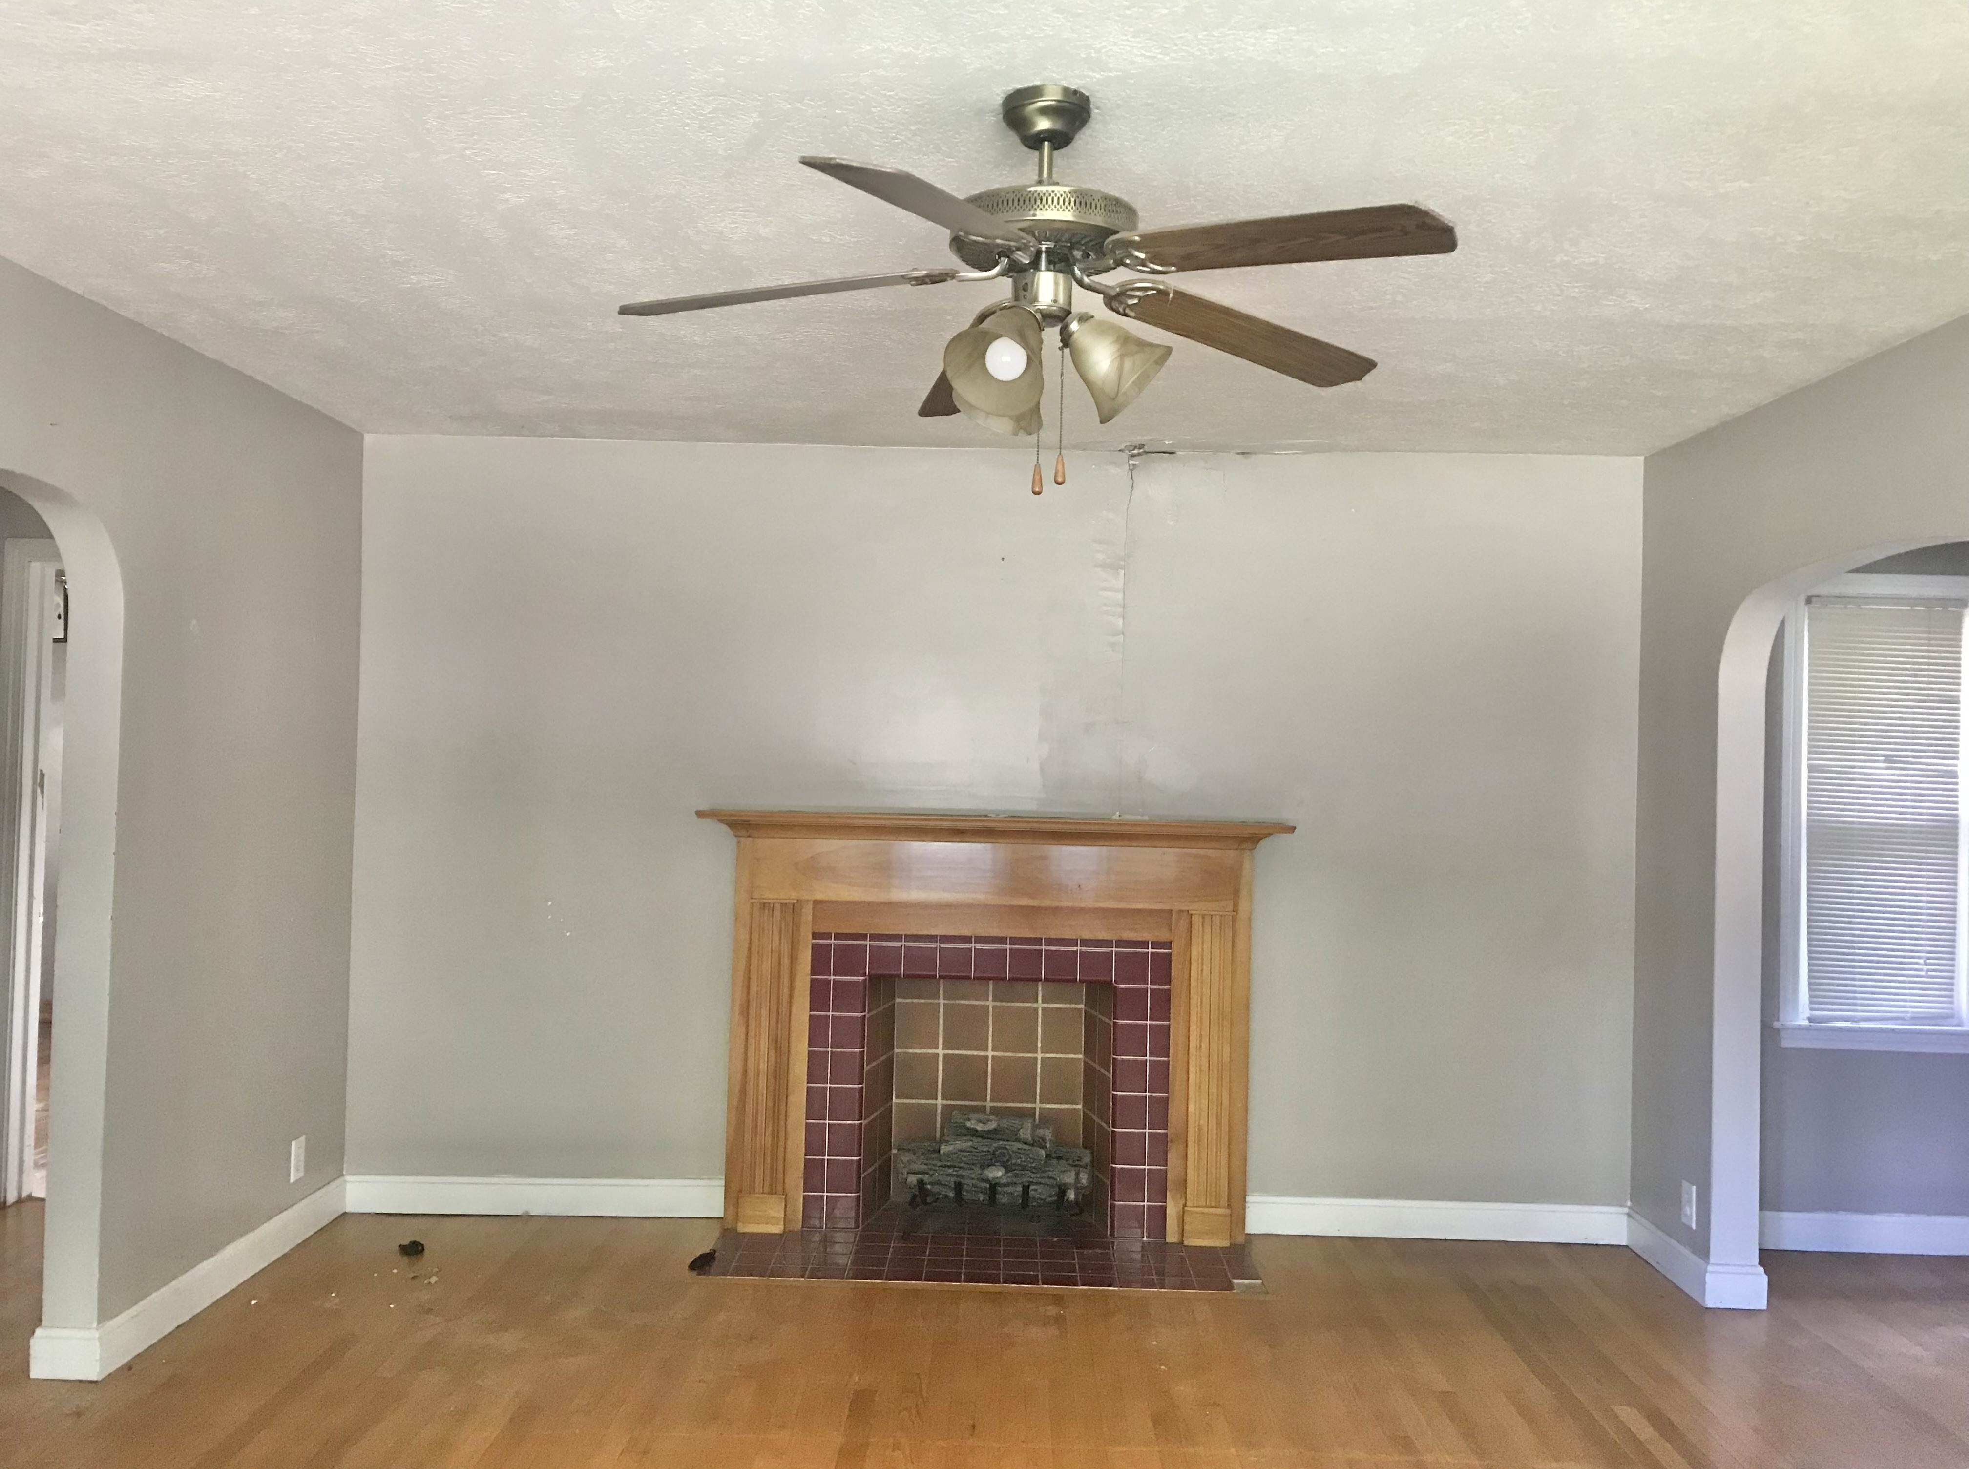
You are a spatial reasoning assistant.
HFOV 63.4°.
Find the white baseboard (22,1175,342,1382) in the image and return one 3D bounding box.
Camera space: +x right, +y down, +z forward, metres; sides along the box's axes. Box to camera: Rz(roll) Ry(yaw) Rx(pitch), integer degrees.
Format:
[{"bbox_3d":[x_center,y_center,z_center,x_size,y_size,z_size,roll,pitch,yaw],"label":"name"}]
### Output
[{"bbox_3d":[-2.073,1.415,4.283,0.162,0.112,1.338,1,-1,1],"label":"white baseboard"}]

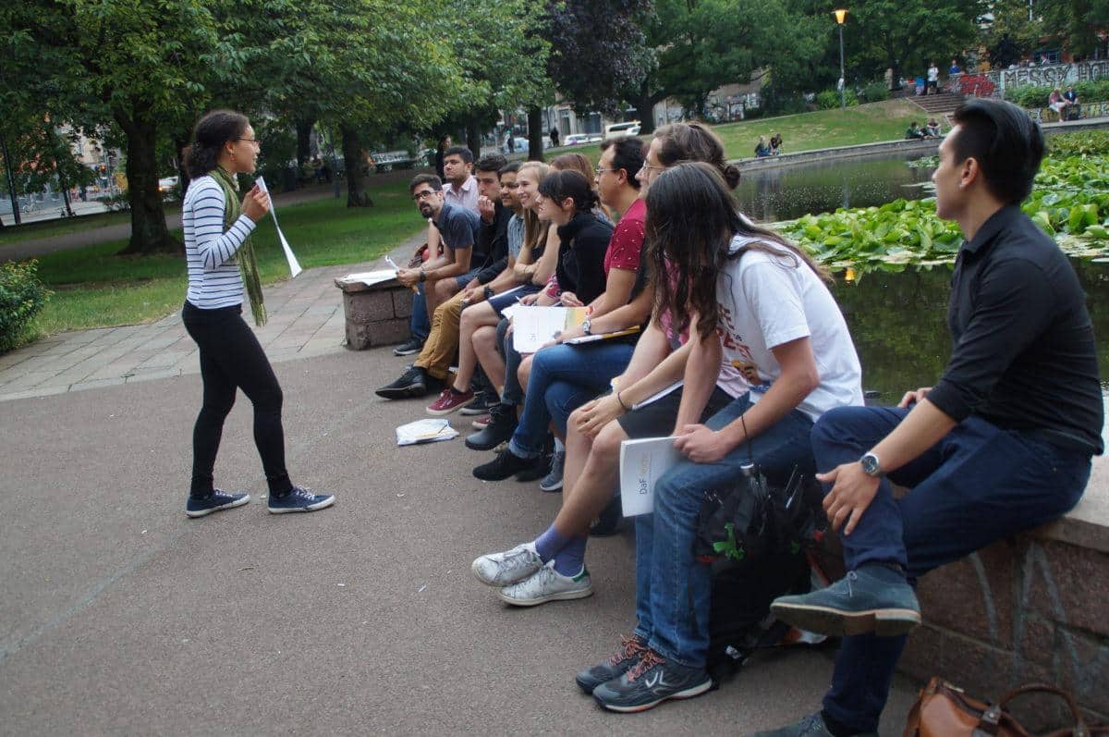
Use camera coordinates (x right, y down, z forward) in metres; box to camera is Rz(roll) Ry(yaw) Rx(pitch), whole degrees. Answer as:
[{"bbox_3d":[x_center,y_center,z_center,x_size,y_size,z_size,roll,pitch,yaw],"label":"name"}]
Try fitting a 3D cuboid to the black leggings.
[{"bbox_3d":[-1.352,0.136,4.692,0.460,0.860,0.350,-6,12,-6],"label":"black leggings"}]

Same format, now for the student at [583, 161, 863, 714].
[{"bbox_3d":[0.409,0.134,2.890,0.800,1.340,0.500,-9,12,-15],"label":"student"}]

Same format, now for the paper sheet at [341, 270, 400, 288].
[{"bbox_3d":[-1.454,-0.717,8.733,0.440,0.040,0.400,-9,12,-19],"label":"paper sheet"}]

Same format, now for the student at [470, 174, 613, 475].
[{"bbox_3d":[-0.062,-0.164,4.743,0.720,1.280,0.470,-8,12,-12],"label":"student"}]

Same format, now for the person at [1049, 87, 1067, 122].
[{"bbox_3d":[19.081,-9.988,42.000,0.500,1.270,0.800,-11,13,-26],"label":"person"}]

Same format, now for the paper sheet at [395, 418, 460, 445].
[{"bbox_3d":[-0.675,0.319,5.781,0.330,0.030,0.370,-9,12,-19],"label":"paper sheet"}]

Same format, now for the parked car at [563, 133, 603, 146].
[{"bbox_3d":[3.088,-24.167,117.501,4.300,1.480,1.780,-5,12,0],"label":"parked car"}]

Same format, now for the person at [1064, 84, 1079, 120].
[{"bbox_3d":[19.607,-10.110,42.000,0.580,1.280,0.750,-5,12,1],"label":"person"}]

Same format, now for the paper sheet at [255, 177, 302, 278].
[{"bbox_3d":[-1.090,-0.561,4.379,0.040,0.408,0.290,-19,12,-12],"label":"paper sheet"}]

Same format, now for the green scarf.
[{"bbox_3d":[-1.255,-0.480,4.413,0.190,0.631,0.220,-6,12,-4],"label":"green scarf"}]

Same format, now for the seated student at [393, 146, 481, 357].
[{"bbox_3d":[-0.874,-0.864,7.998,0.840,1.390,0.500,-16,16,-42],"label":"seated student"}]

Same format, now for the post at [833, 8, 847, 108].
[{"bbox_3d":[12.456,-13.417,48.000,0.550,4.400,0.550,0,13,24],"label":"post"}]

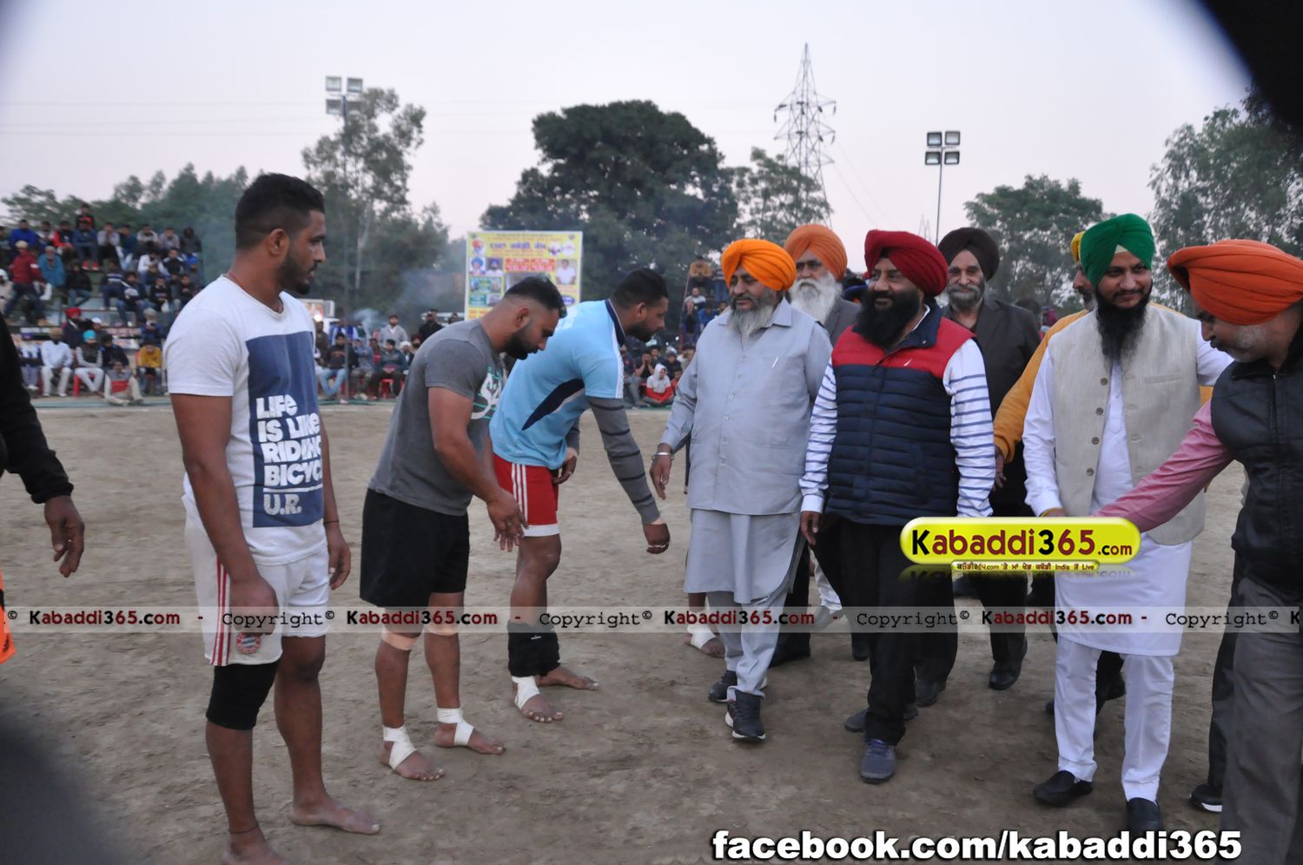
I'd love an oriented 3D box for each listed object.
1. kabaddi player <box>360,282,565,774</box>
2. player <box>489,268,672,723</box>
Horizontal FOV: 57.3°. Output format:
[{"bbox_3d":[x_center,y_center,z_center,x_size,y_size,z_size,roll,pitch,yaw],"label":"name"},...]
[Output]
[{"bbox_3d":[-0.627,0.294,3.959,0.640,1.580,0.500,4,7,27],"label":"kabaddi player"},{"bbox_3d":[-0.264,0.213,4.524,0.660,1.620,0.490,3,7,23],"label":"player"}]

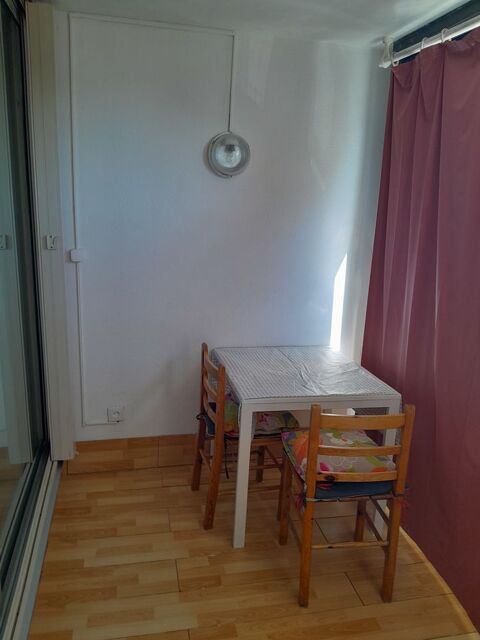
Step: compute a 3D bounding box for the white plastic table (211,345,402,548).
[{"bbox_3d":[0.275,0.604,2.546,0.750,0.740,0.740,0,15,-12],"label":"white plastic table"}]

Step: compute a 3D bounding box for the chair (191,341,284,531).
[{"bbox_3d":[-0.001,0.556,2.454,0.425,0.850,0.410,-1,15,-16],"label":"chair"}]

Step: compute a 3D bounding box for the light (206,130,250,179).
[{"bbox_3d":[-0.043,-0.833,2.423,0.222,0.222,0.092,0,15,-13],"label":"light"}]

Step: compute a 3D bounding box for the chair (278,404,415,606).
[{"bbox_3d":[0.429,0.689,2.032,0.410,0.850,0.425,1,15,-8],"label":"chair"}]

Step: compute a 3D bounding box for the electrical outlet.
[{"bbox_3d":[-0.693,0.528,2.669,0.083,0.083,0.036,0,15,-13],"label":"electrical outlet"}]

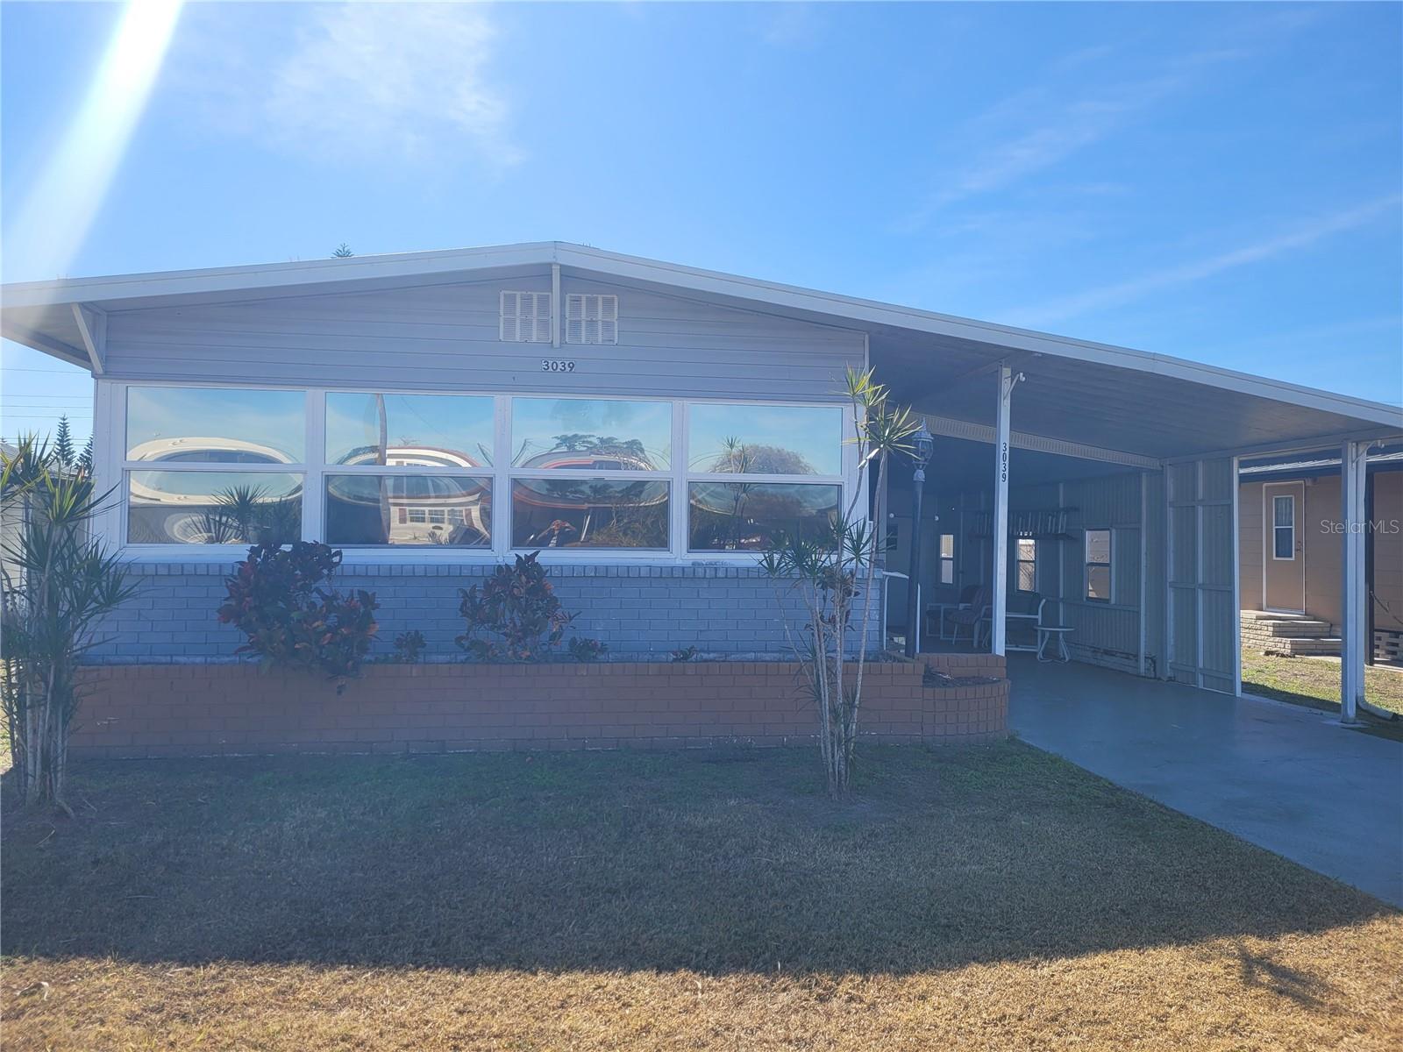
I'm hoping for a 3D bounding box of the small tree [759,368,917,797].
[{"bbox_3d":[0.913,0.381,7.050,1.020,2.840,0.920,1,-1,0],"label":"small tree"}]

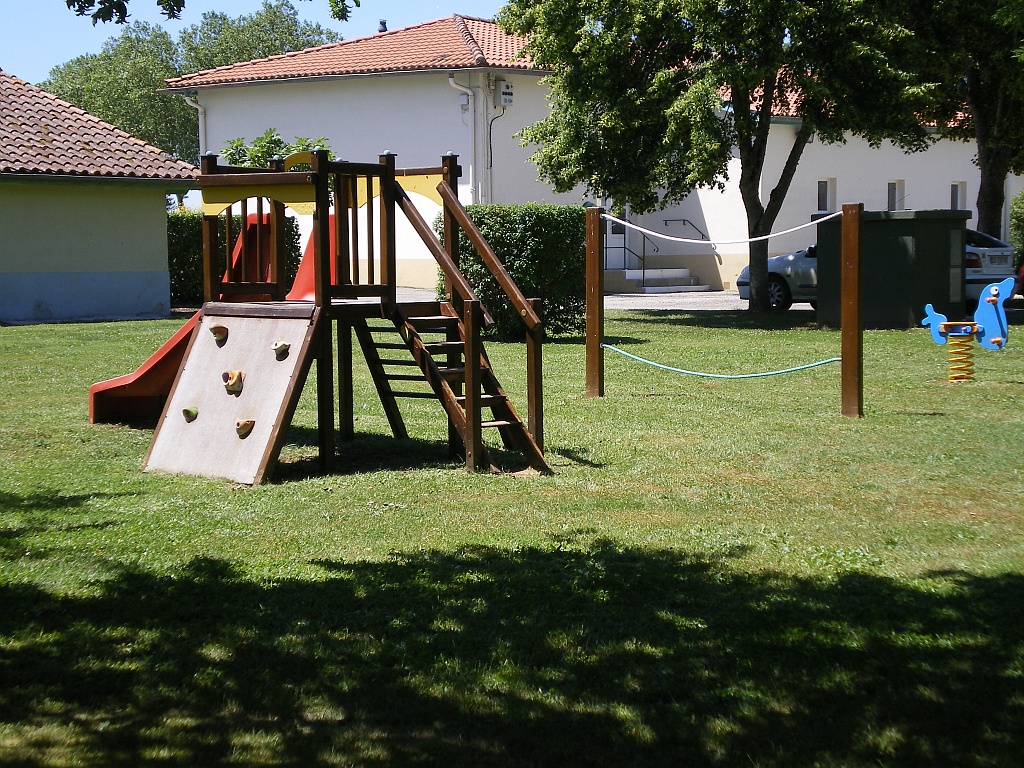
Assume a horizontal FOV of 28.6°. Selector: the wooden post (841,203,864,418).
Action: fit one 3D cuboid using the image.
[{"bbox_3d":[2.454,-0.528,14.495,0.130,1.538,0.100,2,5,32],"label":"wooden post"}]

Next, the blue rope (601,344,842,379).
[{"bbox_3d":[1.564,-0.147,15.456,0.030,0.212,2.506,-4,6,-42],"label":"blue rope"}]

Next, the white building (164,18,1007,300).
[{"bbox_3d":[3.513,-5.565,50.242,9.300,6.200,23.400,3,6,40],"label":"white building"}]

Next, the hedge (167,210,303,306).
[{"bbox_3d":[-5.326,-2.400,38.400,2.900,1.805,1.100,-1,4,-3],"label":"hedge"}]

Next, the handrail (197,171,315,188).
[{"bbox_3d":[-1.516,-1.198,11.783,1.080,0.065,0.045,4,6,44],"label":"handrail"}]

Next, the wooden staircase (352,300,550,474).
[{"bbox_3d":[-0.220,-0.007,11.775,0.920,0.970,0.560,4,6,44],"label":"wooden staircase"}]

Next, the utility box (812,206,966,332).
[{"bbox_3d":[5.359,-1.630,28.338,1.660,1.611,1.600,3,6,42],"label":"utility box"}]

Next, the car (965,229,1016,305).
[{"bbox_3d":[5.740,-1.839,32.279,4.350,1.430,1.720,3,6,41],"label":"car"}]

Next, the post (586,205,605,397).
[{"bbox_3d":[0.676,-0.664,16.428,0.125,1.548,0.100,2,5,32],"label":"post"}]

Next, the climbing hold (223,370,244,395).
[{"bbox_3d":[-1.614,-0.016,11.641,0.110,0.120,0.075,4,-20,44],"label":"climbing hold"}]

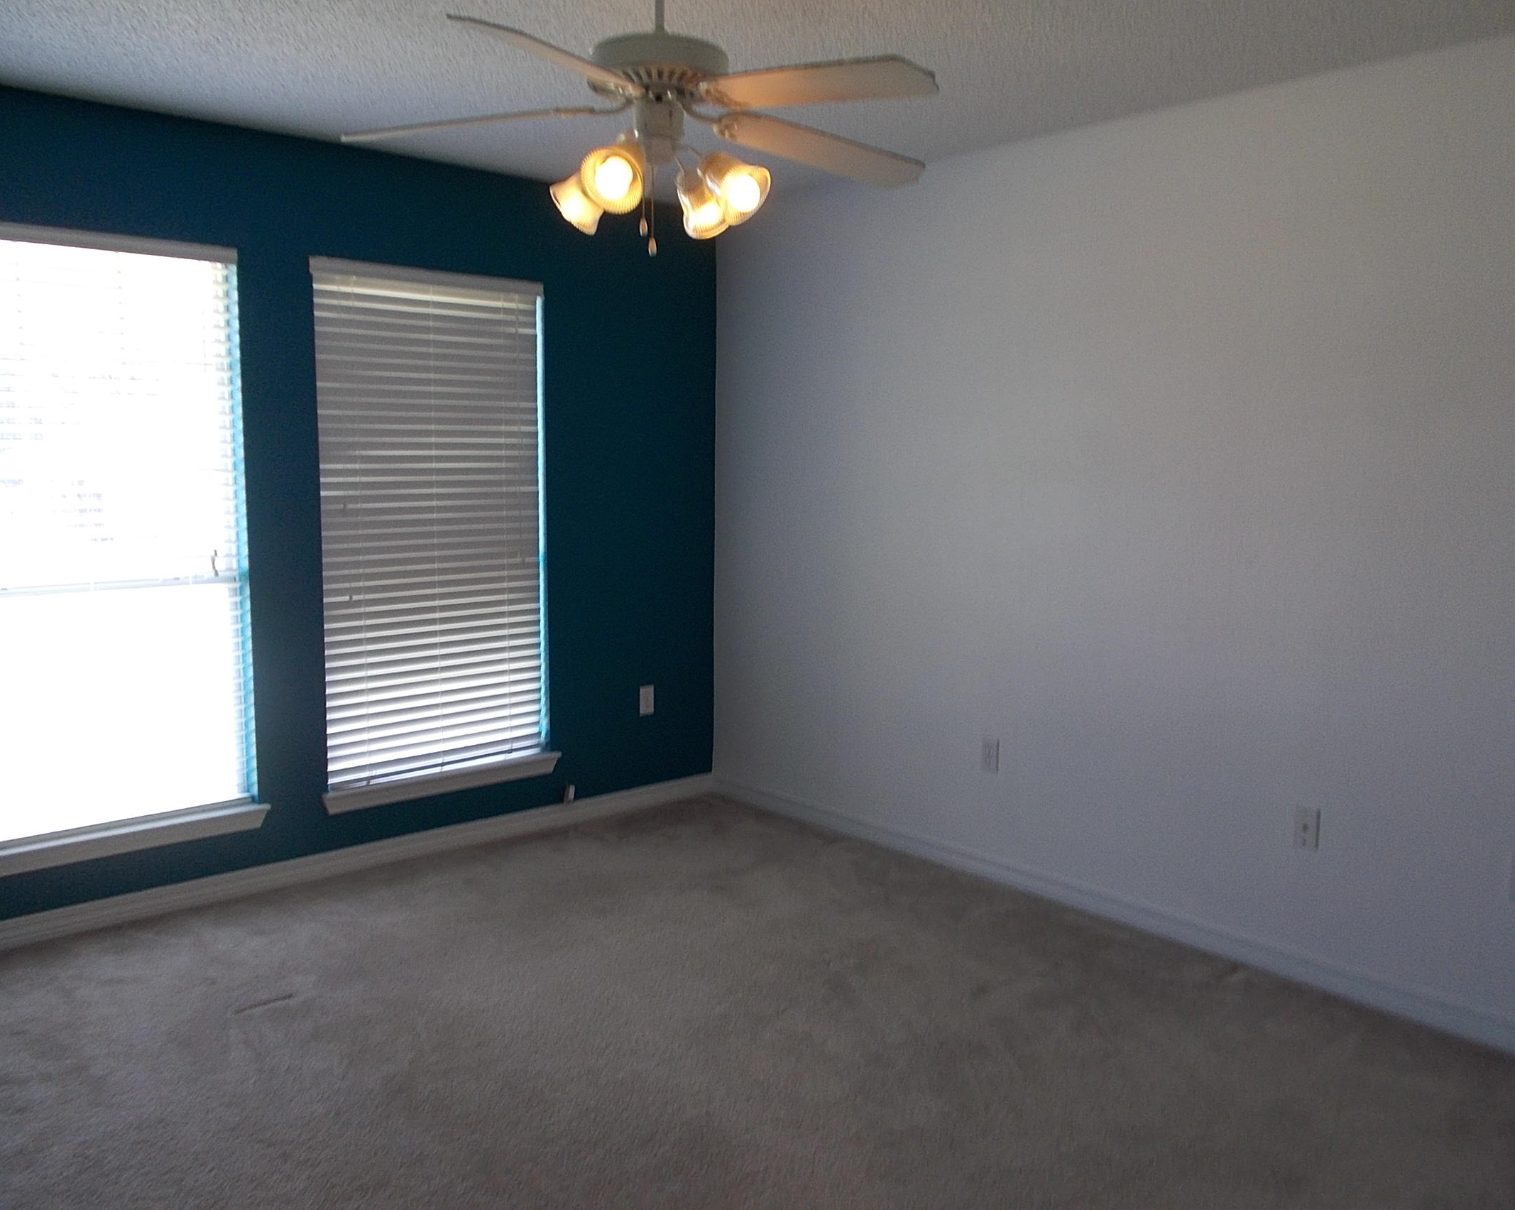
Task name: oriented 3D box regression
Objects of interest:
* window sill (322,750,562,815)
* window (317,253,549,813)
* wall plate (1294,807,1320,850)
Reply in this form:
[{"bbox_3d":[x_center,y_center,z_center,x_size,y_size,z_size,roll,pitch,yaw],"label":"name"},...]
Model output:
[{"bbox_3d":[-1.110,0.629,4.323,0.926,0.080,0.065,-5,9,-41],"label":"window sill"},{"bbox_3d":[-1.123,-0.270,4.228,0.853,1.736,0.065,-5,9,-41],"label":"window"},{"bbox_3d":[1.484,0.605,3.279,0.008,0.114,0.070,-5,9,-41],"label":"wall plate"}]

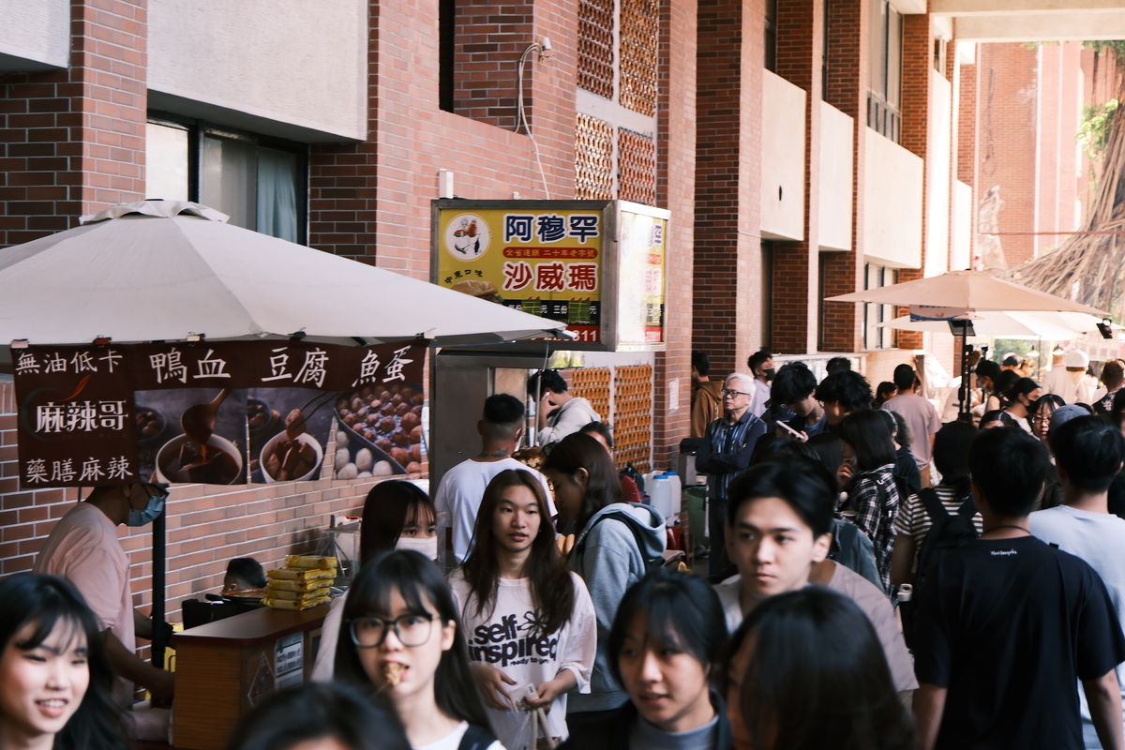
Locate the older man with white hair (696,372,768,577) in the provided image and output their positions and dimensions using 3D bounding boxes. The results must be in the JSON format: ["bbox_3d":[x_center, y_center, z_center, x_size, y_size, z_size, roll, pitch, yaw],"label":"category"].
[{"bbox_3d":[1.039,0.835,13.517,0.460,1.700,0.290,1,1,27],"label":"older man with white hair"}]

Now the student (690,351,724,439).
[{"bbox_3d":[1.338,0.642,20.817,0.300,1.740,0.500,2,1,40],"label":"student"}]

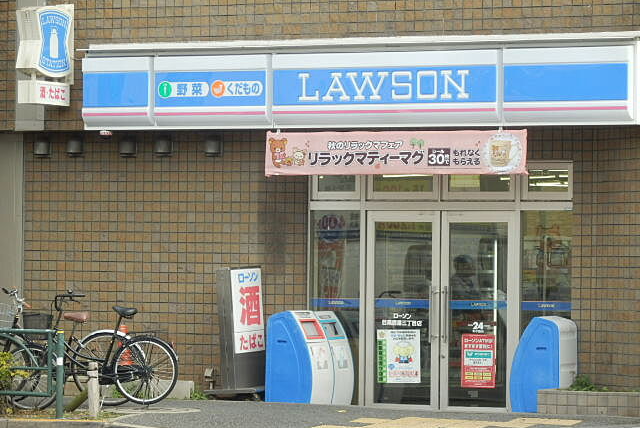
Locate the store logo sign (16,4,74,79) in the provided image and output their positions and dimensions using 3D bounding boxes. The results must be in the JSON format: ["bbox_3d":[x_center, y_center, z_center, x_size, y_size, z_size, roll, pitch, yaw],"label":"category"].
[{"bbox_3d":[-2.752,-1.714,36.530,0.235,0.708,0.623,0,-1,30],"label":"store logo sign"}]

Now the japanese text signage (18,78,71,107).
[{"bbox_3d":[-2.750,-1.197,36.534,0.215,0.222,0.600,0,-1,30],"label":"japanese text signage"}]

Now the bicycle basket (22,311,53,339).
[{"bbox_3d":[-2.897,1.145,37.600,0.300,0.270,0.350,1,-1,-9],"label":"bicycle basket"}]

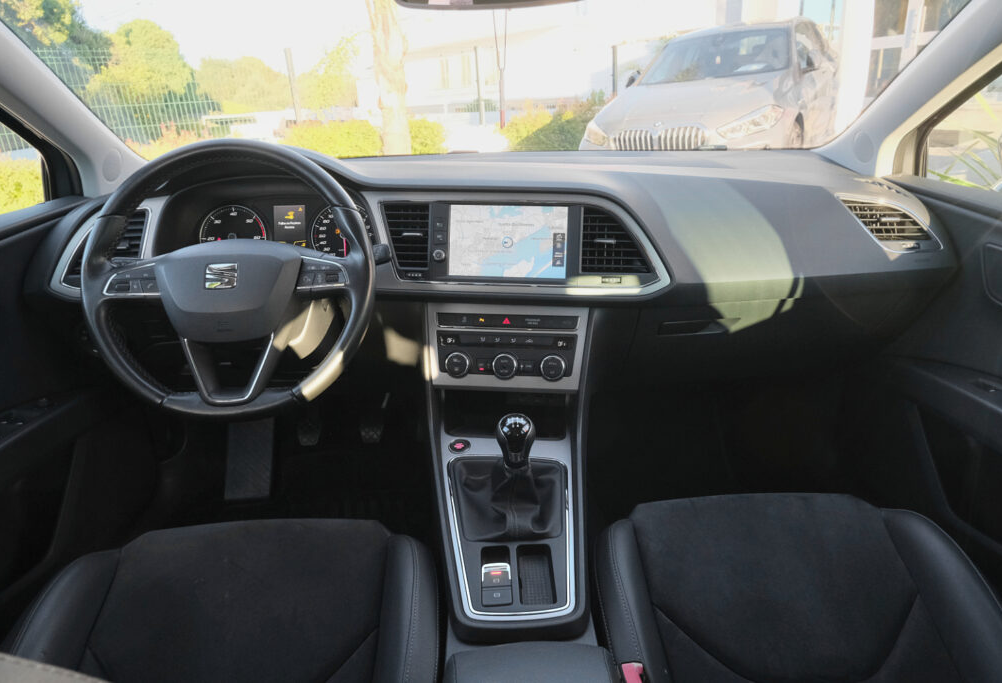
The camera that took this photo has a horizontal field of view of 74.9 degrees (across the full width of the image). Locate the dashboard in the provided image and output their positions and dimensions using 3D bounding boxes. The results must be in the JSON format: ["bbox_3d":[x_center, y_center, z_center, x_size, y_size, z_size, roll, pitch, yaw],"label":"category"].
[{"bbox_3d":[-0.008,-0.154,1.176,1.390,0.330,0.470,-3,20,-2],"label":"dashboard"}]

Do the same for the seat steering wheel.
[{"bbox_3d":[-0.349,-0.082,0.862,0.370,0.365,0.100,-3,-4,-3],"label":"seat steering wheel"}]

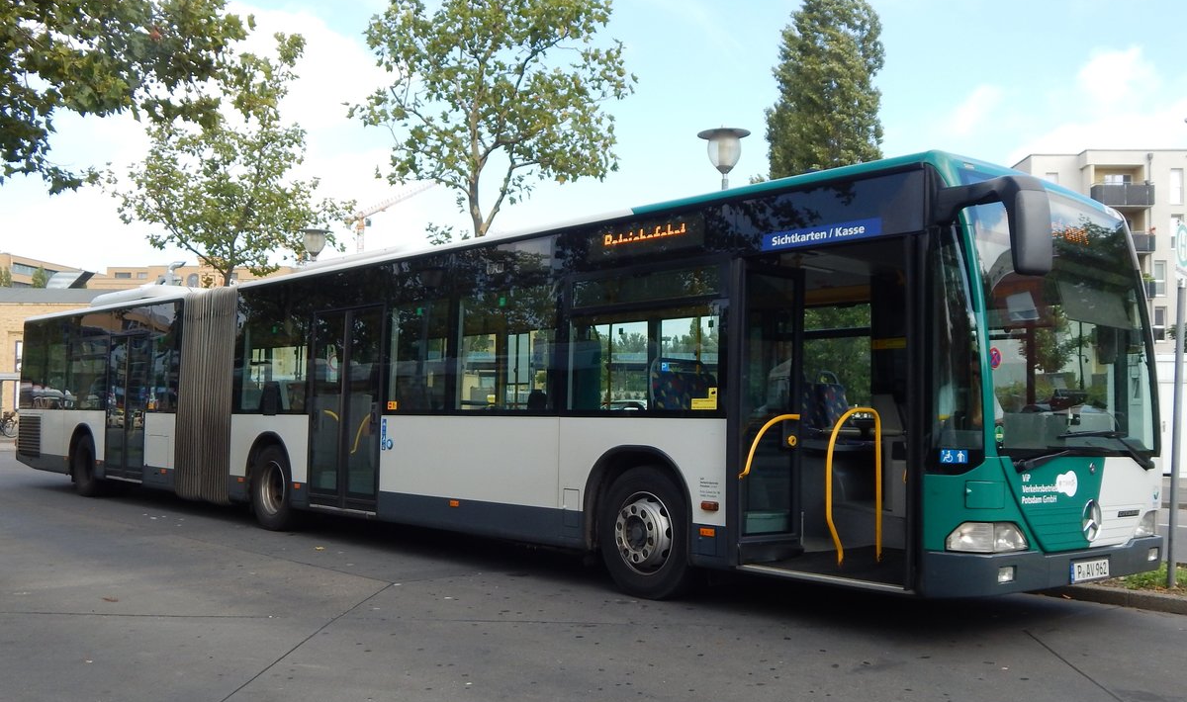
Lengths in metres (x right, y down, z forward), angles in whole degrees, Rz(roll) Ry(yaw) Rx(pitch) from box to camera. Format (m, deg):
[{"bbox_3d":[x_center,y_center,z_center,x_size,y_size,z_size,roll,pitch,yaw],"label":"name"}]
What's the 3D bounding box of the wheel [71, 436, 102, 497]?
[{"bbox_3d":[-7.811,1.841,15.103,0.971,0.957,0.320,-3,-6,42],"label":"wheel"}]

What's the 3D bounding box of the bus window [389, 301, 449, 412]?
[{"bbox_3d":[-1.667,0.060,9.285,1.075,1.085,0.050,-3,-6,44],"label":"bus window"}]

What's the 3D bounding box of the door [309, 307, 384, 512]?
[{"bbox_3d":[-2.593,0.611,10.158,1.412,2.139,0.100,-3,-6,44],"label":"door"}]

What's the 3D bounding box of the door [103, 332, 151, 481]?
[{"bbox_3d":[-6.810,0.821,14.078,1.455,2.154,0.100,-3,-6,42],"label":"door"}]

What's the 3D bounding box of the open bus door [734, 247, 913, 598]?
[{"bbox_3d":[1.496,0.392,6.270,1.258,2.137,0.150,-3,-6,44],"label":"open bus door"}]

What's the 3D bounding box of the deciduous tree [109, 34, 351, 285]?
[{"bbox_3d":[-8.342,-2.208,21.905,5.255,10.101,5.146,3,-5,-21],"label":"deciduous tree"}]

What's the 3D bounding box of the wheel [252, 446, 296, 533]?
[{"bbox_3d":[-3.624,1.615,11.290,0.971,0.957,0.320,-3,-6,44],"label":"wheel"}]

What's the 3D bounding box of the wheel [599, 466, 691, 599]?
[{"bbox_3d":[0.465,1.377,7.354,0.971,0.957,0.300,-3,-6,44],"label":"wheel"}]

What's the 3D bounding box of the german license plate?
[{"bbox_3d":[3.284,1.452,6.350,0.520,0.115,0.030,5,-6,-40],"label":"german license plate"}]

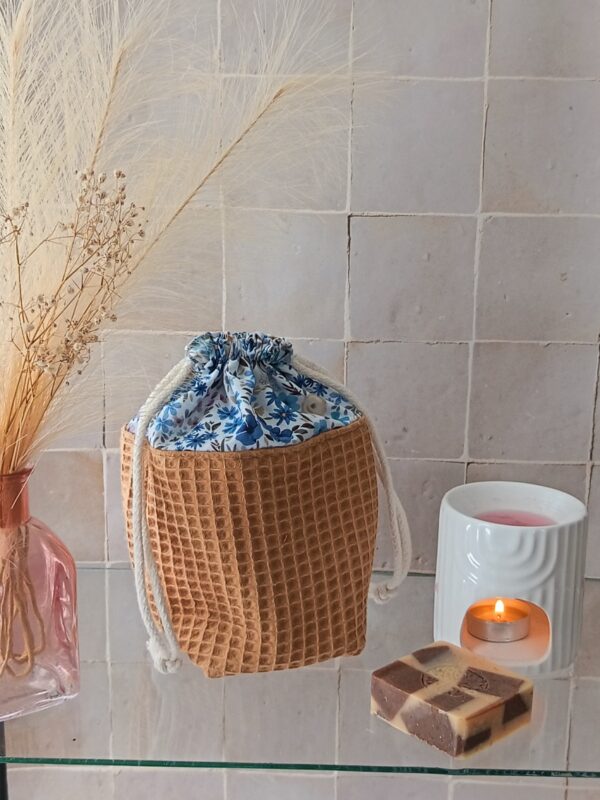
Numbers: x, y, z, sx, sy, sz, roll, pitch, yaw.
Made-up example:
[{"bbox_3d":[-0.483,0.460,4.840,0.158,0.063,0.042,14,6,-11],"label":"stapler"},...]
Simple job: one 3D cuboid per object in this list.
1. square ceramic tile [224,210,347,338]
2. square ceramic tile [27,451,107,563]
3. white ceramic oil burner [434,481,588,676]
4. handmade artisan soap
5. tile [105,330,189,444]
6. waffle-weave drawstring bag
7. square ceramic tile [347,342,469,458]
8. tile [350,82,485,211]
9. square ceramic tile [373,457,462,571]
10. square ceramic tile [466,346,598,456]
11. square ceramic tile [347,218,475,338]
[{"bbox_3d":[-0.011,-0.102,0.898,0.100,0.100,0.010,1,15,3],"label":"square ceramic tile"},{"bbox_3d":[-0.217,0.089,0.962,0.100,0.100,0.010,1,15,3],"label":"square ceramic tile"},{"bbox_3d":[0.132,0.110,0.703,0.088,0.096,0.088,4,15,11],"label":"white ceramic oil burner"},{"bbox_3d":[0.086,0.168,0.628,0.063,0.023,0.067,-13,20,-42],"label":"handmade artisan soap"},{"bbox_3d":[-0.114,-0.006,0.930,0.100,0.100,0.010,1,15,3],"label":"tile"},{"bbox_3d":[-0.020,0.057,0.713,0.165,0.192,0.105,-5,16,-20],"label":"waffle-weave drawstring bag"},{"bbox_3d":[0.089,-0.001,0.919,0.100,0.100,0.010,1,15,3],"label":"square ceramic tile"},{"bbox_3d":[0.092,-0.198,0.867,0.100,0.100,0.010,1,15,3],"label":"tile"},{"bbox_3d":[0.088,0.097,0.946,0.100,0.100,0.010,1,15,3],"label":"square ceramic tile"},{"bbox_3d":[0.191,0.002,0.914,0.100,0.100,0.010,1,15,3],"label":"square ceramic tile"},{"bbox_3d":[0.090,-0.100,0.893,0.100,0.100,0.010,1,15,3],"label":"square ceramic tile"}]

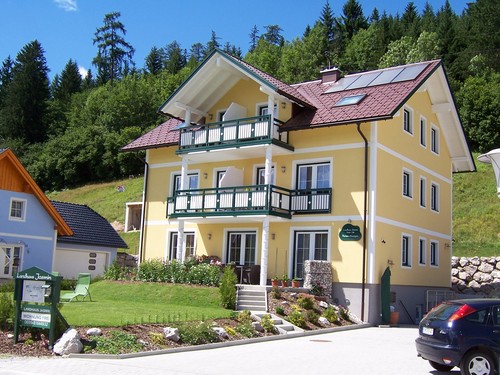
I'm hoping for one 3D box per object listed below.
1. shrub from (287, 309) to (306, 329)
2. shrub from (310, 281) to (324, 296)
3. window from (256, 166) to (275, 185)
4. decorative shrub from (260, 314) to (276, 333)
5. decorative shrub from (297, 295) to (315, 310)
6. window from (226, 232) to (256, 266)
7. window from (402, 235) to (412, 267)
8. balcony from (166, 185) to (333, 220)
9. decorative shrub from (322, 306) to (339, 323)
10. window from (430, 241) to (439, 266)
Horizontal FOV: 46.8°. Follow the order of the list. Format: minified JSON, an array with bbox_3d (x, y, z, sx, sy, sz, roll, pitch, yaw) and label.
[{"bbox_3d":[1.371,3.820,16.850,0.499,0.527,0.499,3,-8,0],"label":"shrub"},{"bbox_3d":[2.477,3.715,21.200,0.462,0.541,0.462,-3,-10,36],"label":"shrub"},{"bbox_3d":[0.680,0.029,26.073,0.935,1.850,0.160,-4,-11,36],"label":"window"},{"bbox_3d":[0.497,3.651,15.511,0.429,0.464,0.404,2,-9,2],"label":"decorative shrub"},{"bbox_3d":[1.944,4.028,20.237,0.630,0.538,0.592,2,-9,6],"label":"decorative shrub"},{"bbox_3d":[-0.405,3.034,26.298,1.641,2.000,0.160,-4,-11,36],"label":"window"},{"bbox_3d":[6.757,2.744,24.914,0.150,1.377,1.238,-3,-10,36],"label":"window"},{"bbox_3d":[-0.906,0.770,25.941,9.100,1.280,1.700,-4,-11,36],"label":"balcony"},{"bbox_3d":[2.654,4.187,19.048,0.527,0.506,0.496,1,-9,8],"label":"decorative shrub"},{"bbox_3d":[8.828,3.189,27.716,0.150,1.216,1.204,-3,-10,36],"label":"window"}]

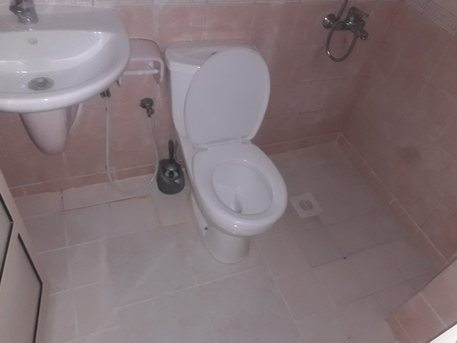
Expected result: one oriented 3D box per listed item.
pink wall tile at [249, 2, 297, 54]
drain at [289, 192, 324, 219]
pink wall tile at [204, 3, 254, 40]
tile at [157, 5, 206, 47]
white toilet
[{"bbox_3d":[0.189,-0.615,1.523,0.199,0.199,0.010,-10,49,-19],"label":"pink wall tile"},{"bbox_3d":[0.419,0.180,1.900,0.142,0.012,0.142,-10,49,-19],"label":"drain"},{"bbox_3d":[0.006,-0.581,1.459,0.199,0.199,0.010,-10,49,-19],"label":"pink wall tile"},{"bbox_3d":[-0.177,-0.547,1.396,0.199,0.199,0.010,-10,49,-19],"label":"tile"},{"bbox_3d":[0.004,-0.052,1.470,0.387,0.828,0.713,-10,49,-19],"label":"white toilet"}]

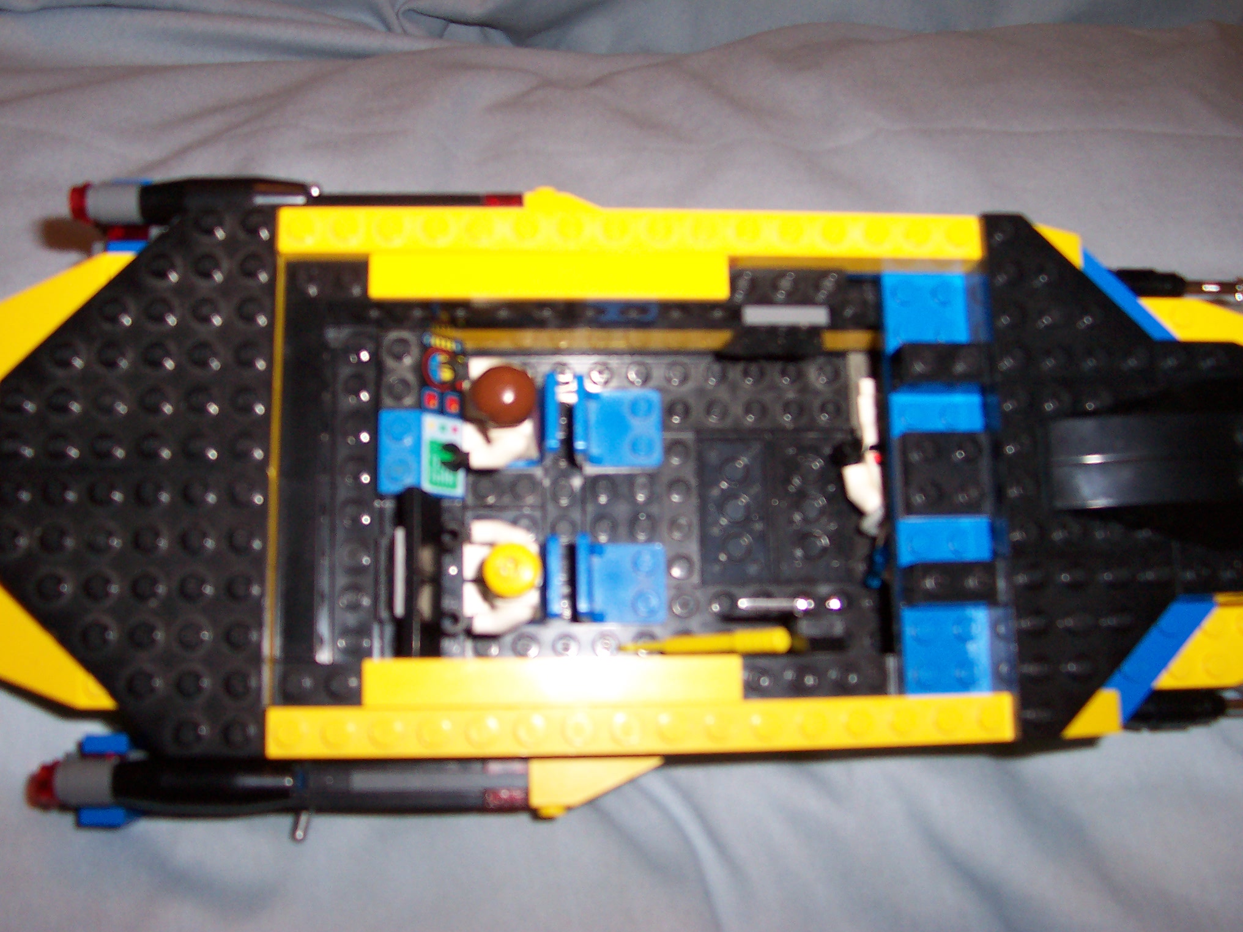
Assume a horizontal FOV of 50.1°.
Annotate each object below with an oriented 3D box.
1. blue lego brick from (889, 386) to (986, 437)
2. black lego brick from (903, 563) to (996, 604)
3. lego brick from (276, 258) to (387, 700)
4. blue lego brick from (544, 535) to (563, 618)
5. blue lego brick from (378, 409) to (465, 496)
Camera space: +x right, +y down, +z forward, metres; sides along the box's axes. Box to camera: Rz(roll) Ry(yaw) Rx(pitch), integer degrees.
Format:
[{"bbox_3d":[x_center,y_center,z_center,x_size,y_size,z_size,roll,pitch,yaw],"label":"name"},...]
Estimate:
[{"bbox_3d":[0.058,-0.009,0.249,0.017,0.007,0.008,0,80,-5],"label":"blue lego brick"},{"bbox_3d":[0.060,0.021,0.239,0.016,0.009,0.008,0,80,-5],"label":"black lego brick"},{"bbox_3d":[-0.053,0.004,0.244,0.018,0.021,0.080,0,80,-5],"label":"lego brick"},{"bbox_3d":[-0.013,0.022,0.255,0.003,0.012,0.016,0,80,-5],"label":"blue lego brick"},{"bbox_3d":[-0.038,-0.002,0.254,0.016,0.011,0.016,0,80,-5],"label":"blue lego brick"}]

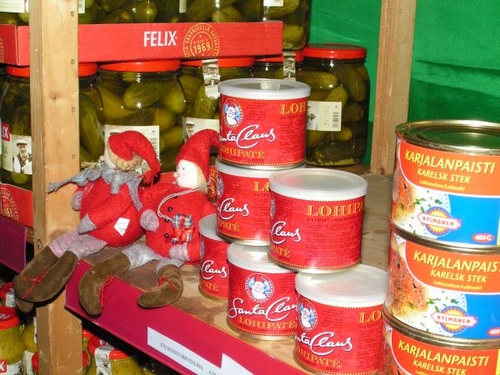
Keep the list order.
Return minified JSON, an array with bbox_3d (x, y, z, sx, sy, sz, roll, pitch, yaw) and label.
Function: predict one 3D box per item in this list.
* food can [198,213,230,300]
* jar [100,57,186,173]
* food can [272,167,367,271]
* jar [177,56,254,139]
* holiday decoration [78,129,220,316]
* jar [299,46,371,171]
[{"bbox_3d":[-0.009,0.064,0.783,0.077,0.066,0.077,-3,14,-22],"label":"food can"},{"bbox_3d":[-0.139,-0.070,1.058,0.117,0.187,0.117,2,13,0],"label":"jar"},{"bbox_3d":[0.052,0.025,0.670,0.077,0.066,0.077,2,13,0],"label":"food can"},{"bbox_3d":[-0.048,-0.085,1.137,0.117,0.187,0.117,2,13,0],"label":"jar"},{"bbox_3d":[-0.084,0.036,0.863,0.118,0.168,0.190,11,16,34],"label":"holiday decoration"},{"bbox_3d":[0.132,-0.132,1.378,0.117,0.187,0.117,2,13,0],"label":"jar"}]

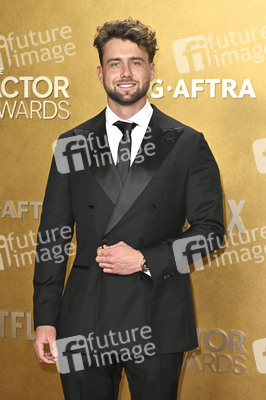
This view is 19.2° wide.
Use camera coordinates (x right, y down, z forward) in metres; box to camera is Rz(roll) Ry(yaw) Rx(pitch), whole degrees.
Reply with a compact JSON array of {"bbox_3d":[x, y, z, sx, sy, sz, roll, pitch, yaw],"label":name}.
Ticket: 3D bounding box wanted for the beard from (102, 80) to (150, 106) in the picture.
[{"bbox_3d":[-0.021,-0.335,2.475,0.148,0.085,0.090,-2,7,0],"label":"beard"}]

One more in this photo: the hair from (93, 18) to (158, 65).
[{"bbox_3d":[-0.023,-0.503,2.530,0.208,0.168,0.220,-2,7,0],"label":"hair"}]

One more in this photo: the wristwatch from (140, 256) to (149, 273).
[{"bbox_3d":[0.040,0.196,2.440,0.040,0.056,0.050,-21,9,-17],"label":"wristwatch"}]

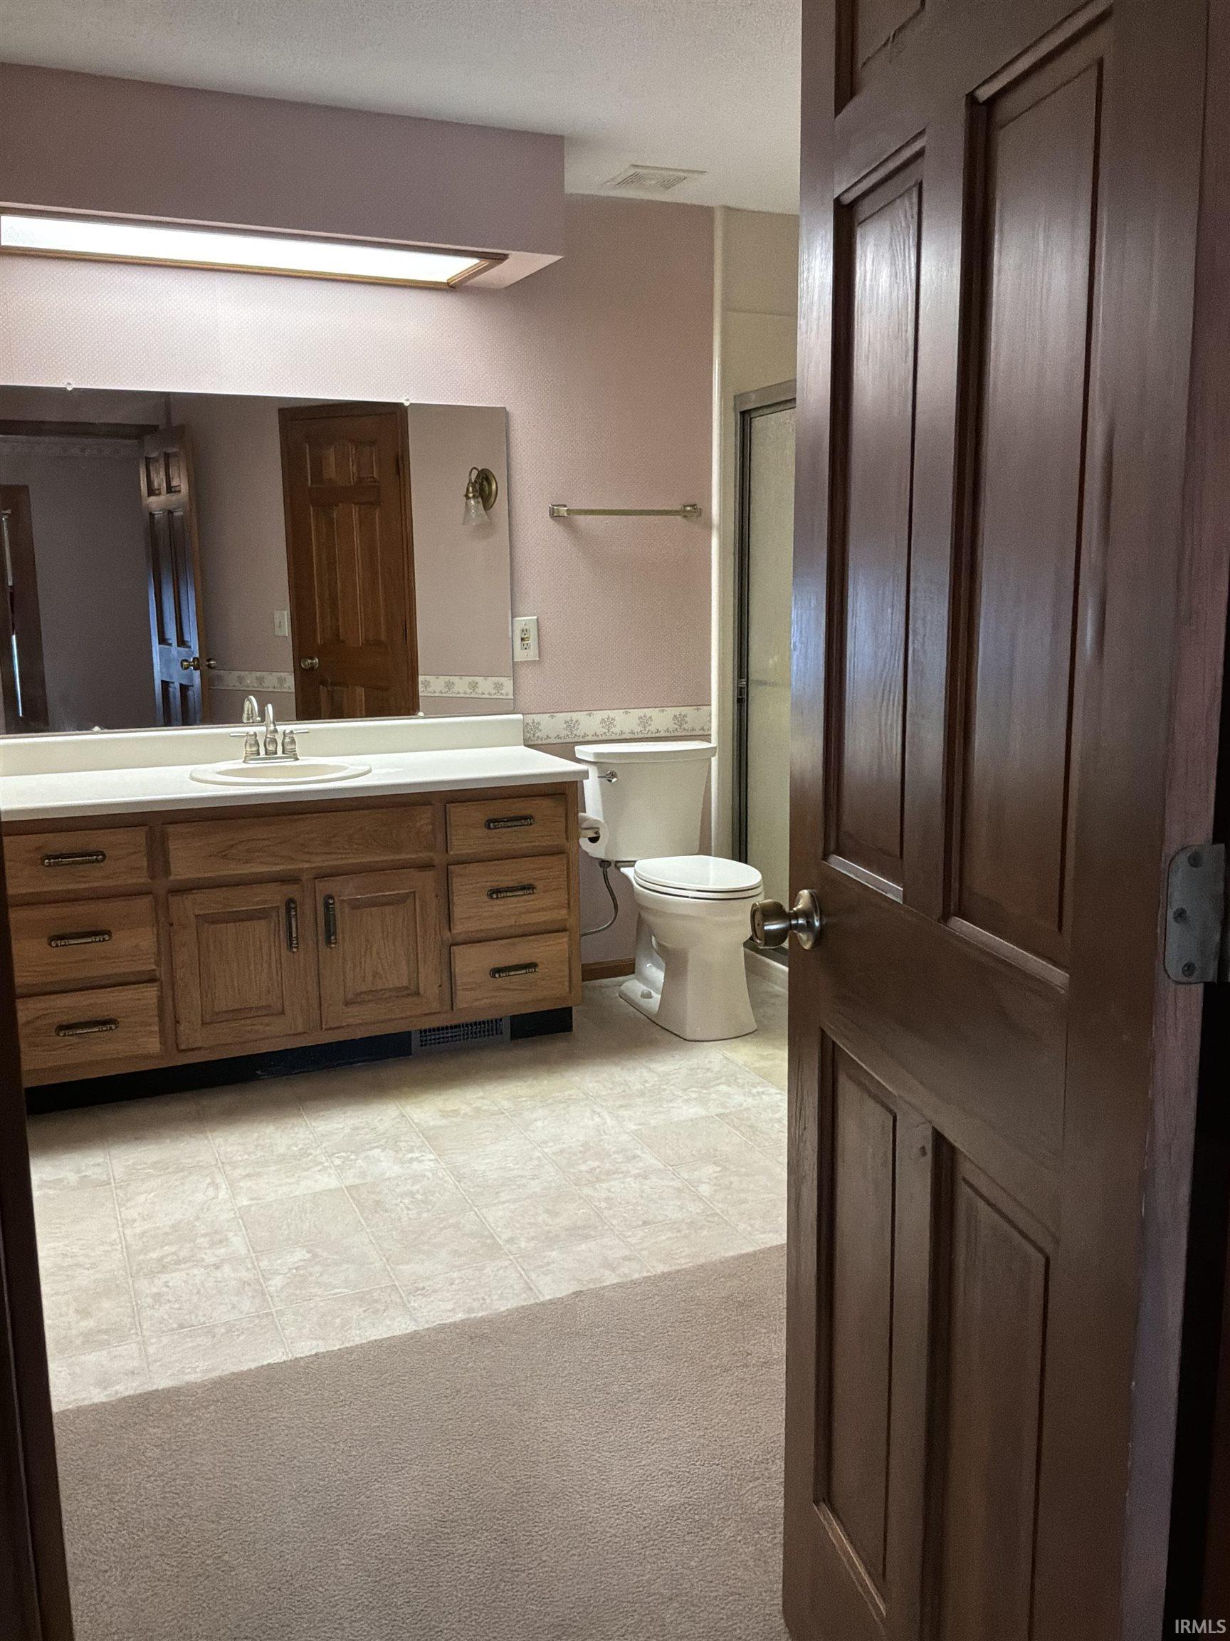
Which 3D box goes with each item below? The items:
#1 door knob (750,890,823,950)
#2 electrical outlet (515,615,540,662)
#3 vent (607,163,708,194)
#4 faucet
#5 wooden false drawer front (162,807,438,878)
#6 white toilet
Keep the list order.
[{"bbox_3d":[0.182,0.110,1.450,0.063,0.066,0.066,-3,10,-12],"label":"door knob"},{"bbox_3d":[-0.274,-0.561,4.112,0.078,0.126,0.010,-5,11,-23],"label":"electrical outlet"},{"bbox_3d":[0.109,-1.836,3.798,0.225,0.020,0.225,-5,11,-23],"label":"vent"},{"bbox_3d":[-0.957,-0.244,3.717,0.210,0.166,0.160,-5,11,-23],"label":"faucet"},{"bbox_3d":[-0.794,0.053,3.406,0.680,0.145,0.022,-5,11,-23],"label":"wooden false drawer front"},{"bbox_3d":[0.203,0.194,4.040,0.420,0.785,0.720,-5,11,-23],"label":"white toilet"}]

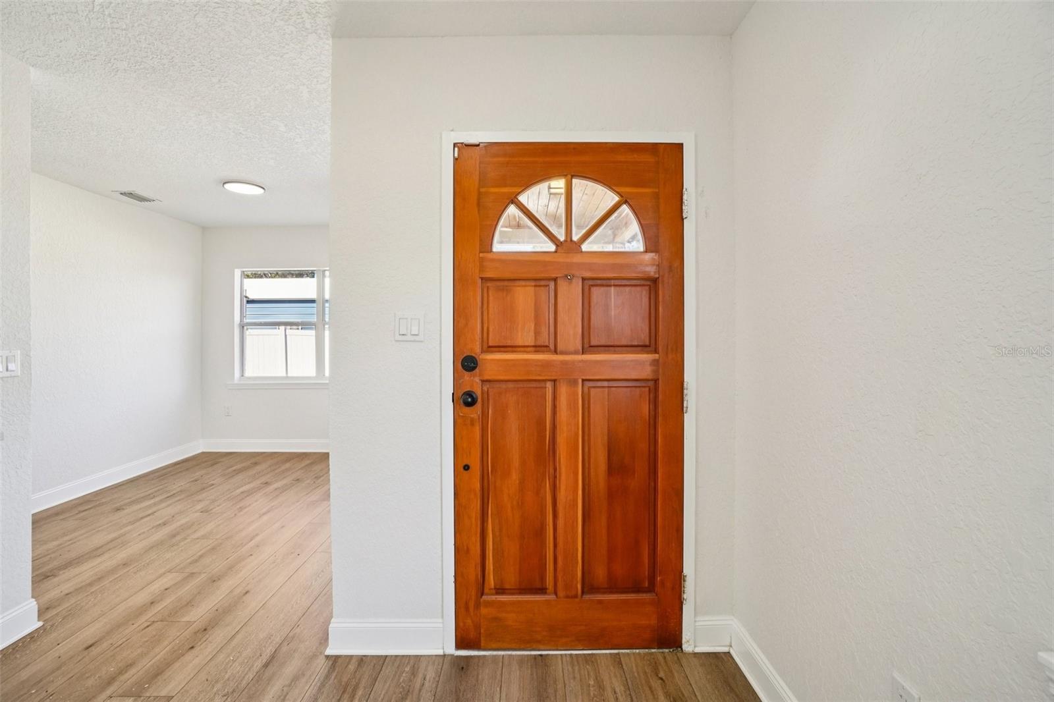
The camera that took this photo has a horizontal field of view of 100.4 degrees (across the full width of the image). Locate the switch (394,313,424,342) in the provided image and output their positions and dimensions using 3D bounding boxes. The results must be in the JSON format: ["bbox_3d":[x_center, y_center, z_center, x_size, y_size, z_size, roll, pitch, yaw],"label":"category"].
[{"bbox_3d":[-0.467,-0.094,1.747,0.116,0.114,0.012,0,0,0],"label":"switch"}]

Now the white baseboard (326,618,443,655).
[{"bbox_3d":[-0.564,1.137,1.746,0.465,0.132,0.024,0,0,0],"label":"white baseboard"}]

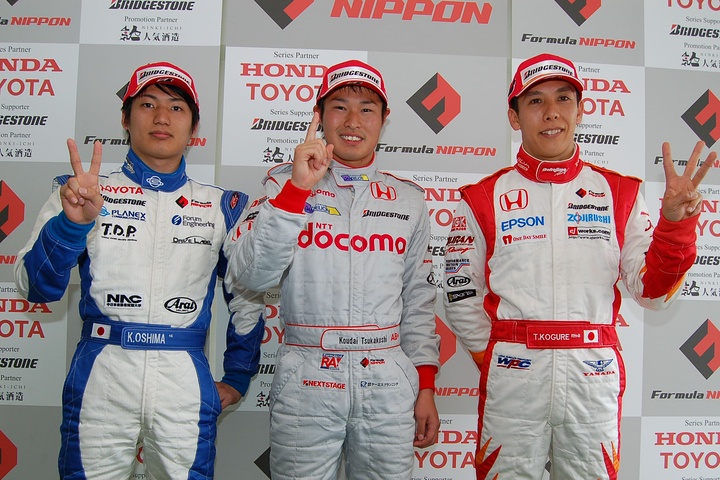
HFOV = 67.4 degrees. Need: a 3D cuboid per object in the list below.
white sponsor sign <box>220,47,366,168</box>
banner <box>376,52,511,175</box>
[{"bbox_3d":[-0.206,-0.417,1.706,0.453,0.385,0.020,2,-2,-2],"label":"white sponsor sign"},{"bbox_3d":[0.251,-0.406,1.721,0.444,0.385,0.020,2,-2,-2],"label":"banner"}]

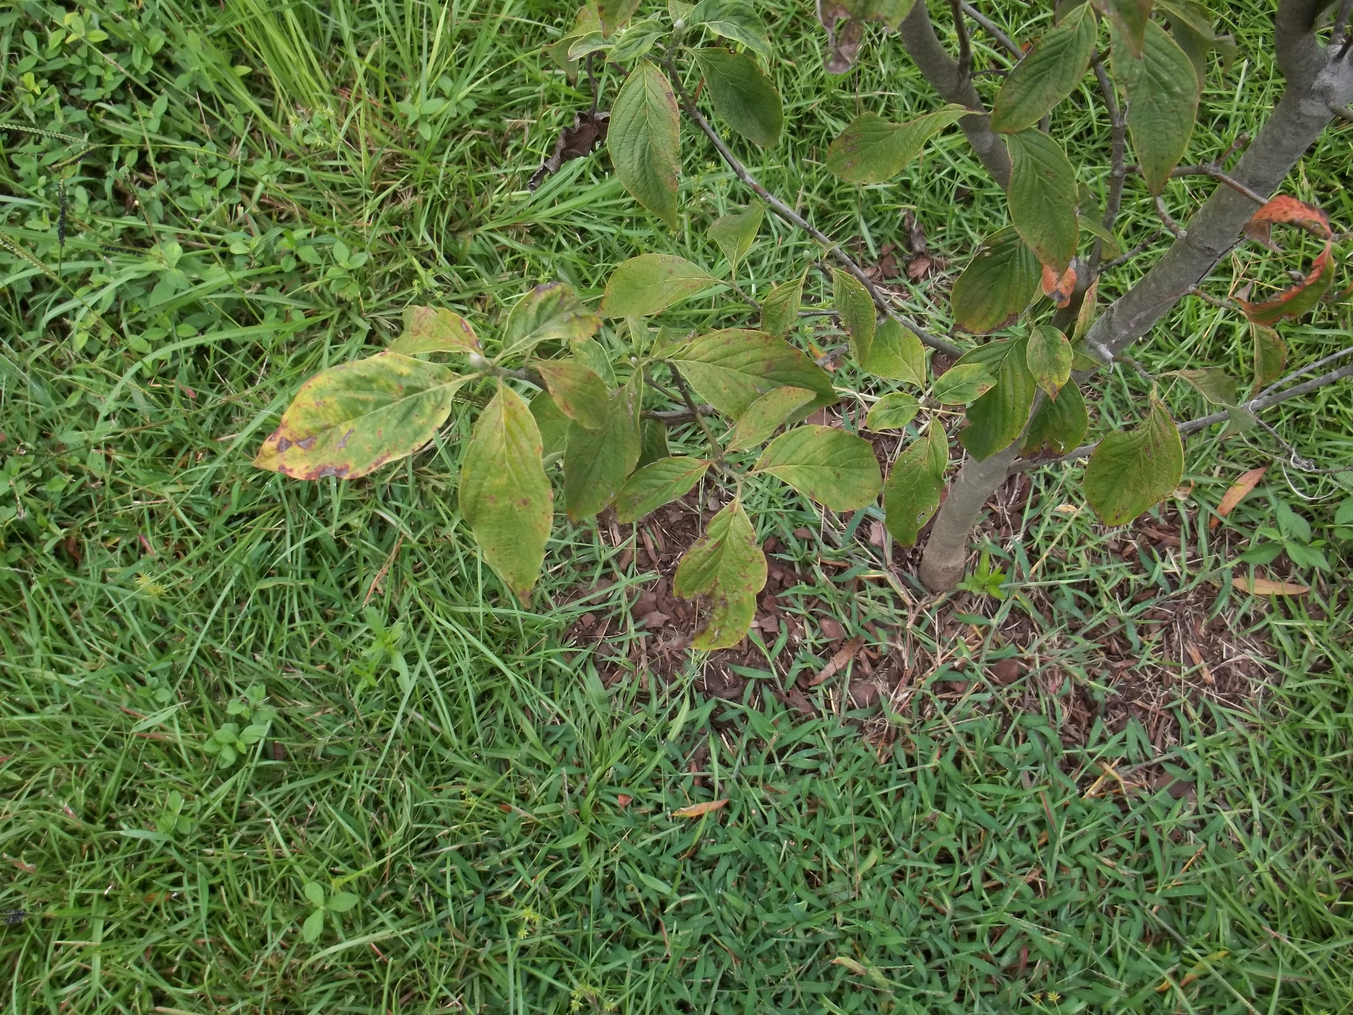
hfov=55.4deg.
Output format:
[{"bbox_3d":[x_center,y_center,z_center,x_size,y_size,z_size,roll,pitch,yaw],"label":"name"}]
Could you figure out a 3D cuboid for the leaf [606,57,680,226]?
[{"bbox_3d":[-0.021,-0.233,0.825,0.048,0.018,0.103,-10,101,0],"label":"leaf"}]

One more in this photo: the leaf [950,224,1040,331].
[{"bbox_3d":[0.251,-0.178,1.015,0.062,0.085,0.018,39,21,11],"label":"leaf"}]

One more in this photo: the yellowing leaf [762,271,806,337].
[{"bbox_3d":[0.080,-0.151,0.960,0.032,0.052,0.014,31,24,21],"label":"yellowing leaf"}]

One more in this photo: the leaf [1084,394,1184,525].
[{"bbox_3d":[0.348,-0.036,0.980,0.067,0.102,0.022,10,17,3],"label":"leaf"}]

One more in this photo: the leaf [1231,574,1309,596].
[{"bbox_3d":[0.566,0.074,1.230,0.072,0.008,0.019,7,58,4],"label":"leaf"}]

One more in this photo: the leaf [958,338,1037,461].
[{"bbox_3d":[0.241,-0.081,0.968,0.057,0.020,0.093,16,99,11],"label":"leaf"}]

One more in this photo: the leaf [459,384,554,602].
[{"bbox_3d":[-0.098,-0.009,0.740,0.052,0.128,0.025,-7,14,-4],"label":"leaf"}]

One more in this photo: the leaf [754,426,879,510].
[{"bbox_3d":[0.091,-0.025,0.848,0.099,0.018,0.056,5,71,-21],"label":"leaf"}]

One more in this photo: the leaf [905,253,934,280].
[{"bbox_3d":[0.310,-0.307,1.643,0.031,0.012,0.045,37,62,11],"label":"leaf"}]

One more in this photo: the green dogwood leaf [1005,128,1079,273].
[{"bbox_3d":[0.248,-0.208,0.873,0.046,0.020,0.102,-25,104,-6],"label":"green dogwood leaf"}]

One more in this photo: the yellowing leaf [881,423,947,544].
[{"bbox_3d":[0.175,-0.016,0.945,0.042,0.096,0.018,14,18,9],"label":"yellowing leaf"}]

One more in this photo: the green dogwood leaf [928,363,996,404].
[{"bbox_3d":[0.213,-0.092,0.960,0.054,0.011,0.032,-18,60,-13],"label":"green dogwood leaf"}]

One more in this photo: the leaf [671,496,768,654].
[{"bbox_3d":[0.029,0.045,0.850,0.059,0.022,0.102,10,101,3],"label":"leaf"}]

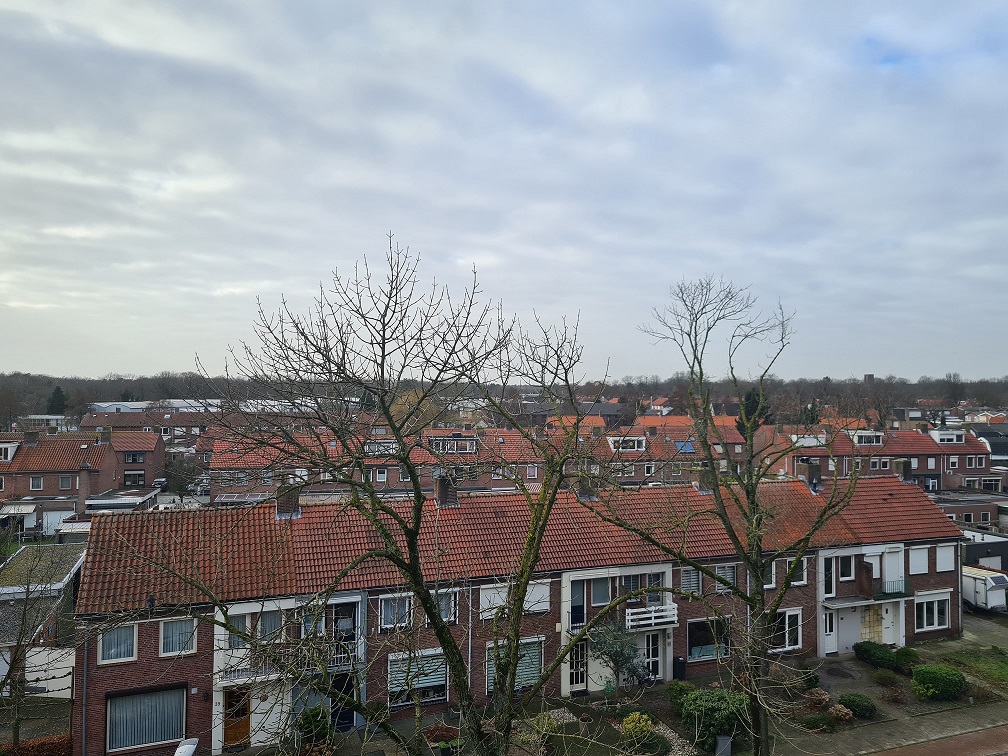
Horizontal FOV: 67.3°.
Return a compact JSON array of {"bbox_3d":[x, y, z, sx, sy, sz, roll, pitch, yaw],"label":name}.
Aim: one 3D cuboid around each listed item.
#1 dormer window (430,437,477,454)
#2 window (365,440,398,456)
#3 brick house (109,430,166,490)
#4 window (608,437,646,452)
[{"bbox_3d":[-5.670,7.558,85.636,5.056,1.783,2.351,1,-1,-15],"label":"dormer window"},{"bbox_3d":[-13.340,7.633,83.348,3.725,1.628,2.138,1,-1,-15],"label":"window"},{"bbox_3d":[-51.741,11.443,107.086,5.800,7.600,8.000,1,-1,-13],"label":"brick house"},{"bbox_3d":[14.563,7.932,90.818,4.325,1.762,2.323,1,-1,-15],"label":"window"}]

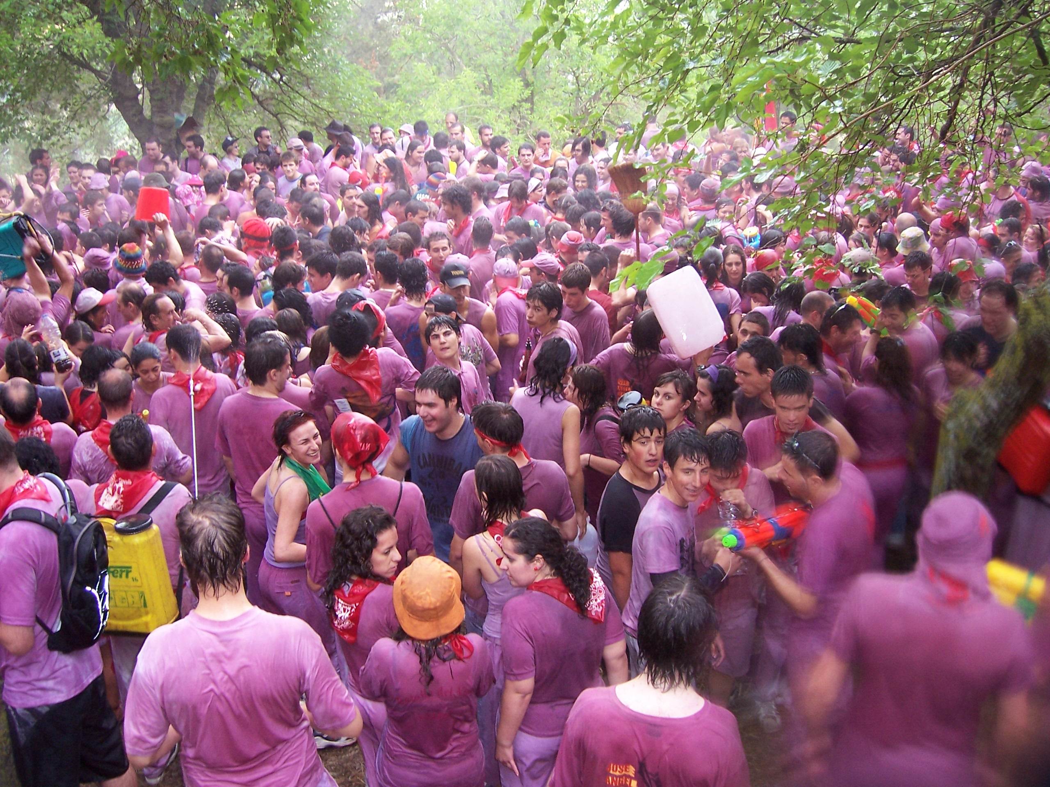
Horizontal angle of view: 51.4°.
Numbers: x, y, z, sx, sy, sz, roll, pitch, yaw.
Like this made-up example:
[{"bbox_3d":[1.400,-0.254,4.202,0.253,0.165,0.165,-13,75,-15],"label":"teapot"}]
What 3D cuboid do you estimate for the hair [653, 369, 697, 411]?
[{"bbox_3d":[0.651,-0.010,4.764,0.210,0.200,0.180,-18,26,-42],"label":"hair"}]

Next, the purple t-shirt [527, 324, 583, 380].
[{"bbox_3d":[0.142,-0.035,5.682,0.280,0.660,0.470,-13,23,-33],"label":"purple t-shirt"}]

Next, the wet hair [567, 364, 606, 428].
[{"bbox_3d":[0.278,0.013,4.900,0.200,0.280,0.175,3,20,8],"label":"wet hair"}]

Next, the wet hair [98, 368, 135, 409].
[{"bbox_3d":[-1.801,-0.020,4.800,0.160,0.170,0.185,0,20,0],"label":"wet hair"}]

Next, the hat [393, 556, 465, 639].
[{"bbox_3d":[-0.315,0.660,3.550,0.230,0.150,0.250,-6,20,2],"label":"hat"}]

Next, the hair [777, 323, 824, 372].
[{"bbox_3d":[1.248,-0.206,4.950,0.220,0.220,0.185,-8,20,1],"label":"hair"}]

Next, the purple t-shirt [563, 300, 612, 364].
[{"bbox_3d":[0.295,-0.160,6.082,0.280,0.660,0.470,-18,26,-42],"label":"purple t-shirt"}]

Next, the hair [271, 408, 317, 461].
[{"bbox_3d":[-0.885,0.159,4.200,0.205,0.210,0.180,15,25,35],"label":"hair"}]

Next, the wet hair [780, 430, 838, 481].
[{"bbox_3d":[1.083,0.229,4.150,0.220,0.190,0.175,-23,23,-5],"label":"wet hair"}]

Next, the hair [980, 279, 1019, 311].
[{"bbox_3d":[2.343,-0.477,5.380,0.210,0.180,0.170,-15,24,-37],"label":"hair"}]

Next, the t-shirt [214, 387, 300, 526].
[{"bbox_3d":[-1.203,0.277,4.950,0.460,0.630,0.270,3,20,8],"label":"t-shirt"}]

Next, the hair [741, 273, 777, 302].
[{"bbox_3d":[1.323,-0.603,6.200,0.220,0.190,0.180,-33,29,-12],"label":"hair"}]

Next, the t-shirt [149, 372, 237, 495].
[{"bbox_3d":[-1.540,0.225,5.104,0.440,0.640,0.260,-6,20,-17],"label":"t-shirt"}]

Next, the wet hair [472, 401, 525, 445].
[{"bbox_3d":[-0.100,0.112,4.100,0.215,0.180,0.180,6,19,38],"label":"wet hair"}]

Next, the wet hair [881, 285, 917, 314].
[{"bbox_3d":[1.893,-0.469,5.527,0.200,0.170,0.170,-13,23,-34],"label":"wet hair"}]

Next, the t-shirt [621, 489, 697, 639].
[{"bbox_3d":[0.516,0.645,4.080,0.270,0.600,0.390,17,25,23],"label":"t-shirt"}]

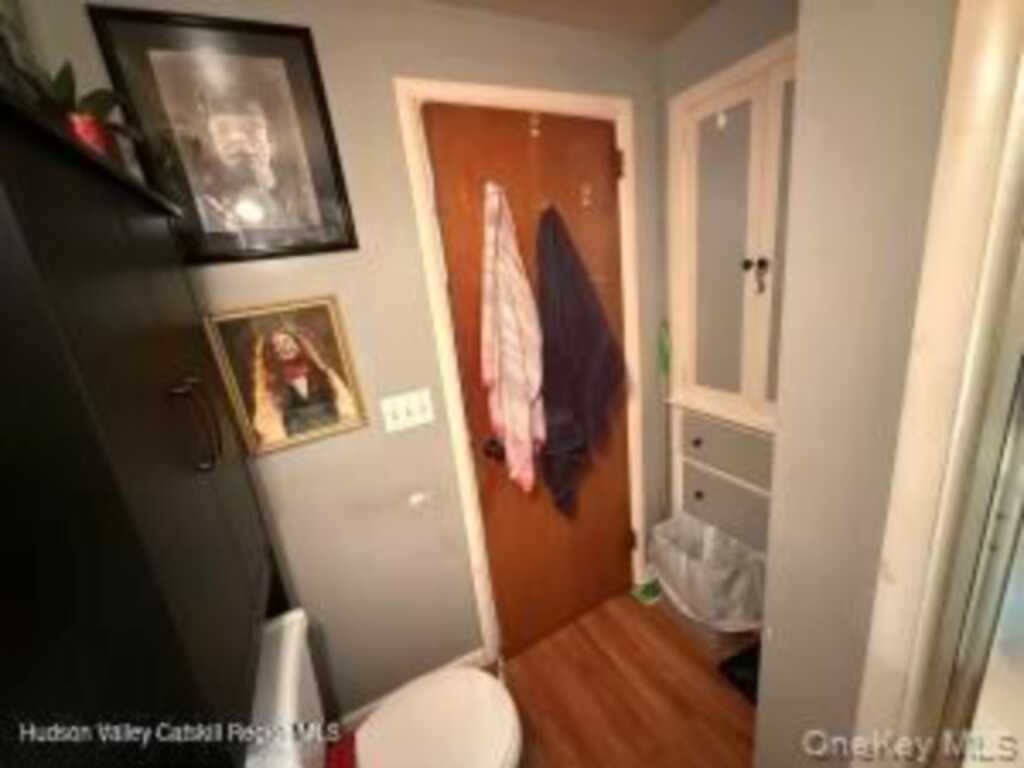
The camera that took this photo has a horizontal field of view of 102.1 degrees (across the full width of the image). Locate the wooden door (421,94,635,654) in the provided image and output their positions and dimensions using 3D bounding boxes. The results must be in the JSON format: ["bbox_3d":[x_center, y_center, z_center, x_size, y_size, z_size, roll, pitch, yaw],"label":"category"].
[{"bbox_3d":[0.160,0.081,1.624,0.715,2.030,0.037,-14,17,-25],"label":"wooden door"}]

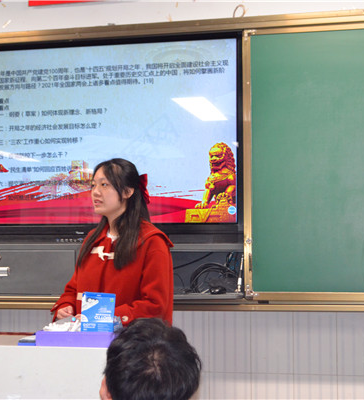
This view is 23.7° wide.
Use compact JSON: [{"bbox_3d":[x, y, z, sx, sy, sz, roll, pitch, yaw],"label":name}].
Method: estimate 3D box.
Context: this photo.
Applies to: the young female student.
[{"bbox_3d":[-0.258,0.648,3.330,0.490,1.620,0.400,-2,-4,37],"label":"young female student"}]

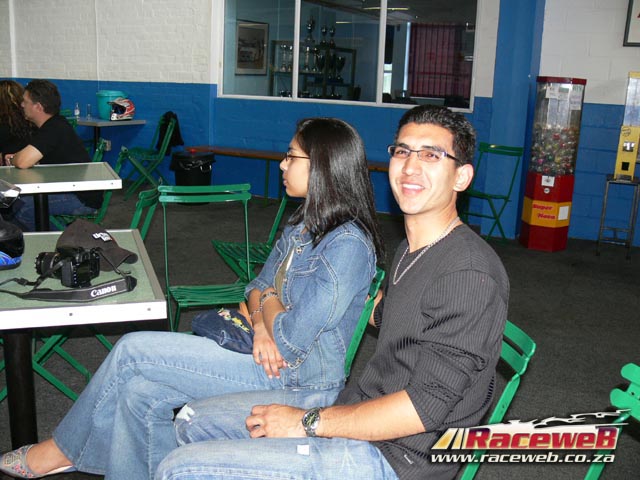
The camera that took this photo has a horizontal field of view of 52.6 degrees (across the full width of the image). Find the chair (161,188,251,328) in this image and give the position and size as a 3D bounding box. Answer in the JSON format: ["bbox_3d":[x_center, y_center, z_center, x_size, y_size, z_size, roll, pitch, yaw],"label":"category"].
[{"bbox_3d":[-0.446,0.219,2.773,0.420,0.830,0.540,-3,15,-19],"label":"chair"}]

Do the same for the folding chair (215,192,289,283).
[{"bbox_3d":[-0.301,0.068,3.403,0.540,0.830,0.420,-5,16,-28],"label":"folding chair"}]

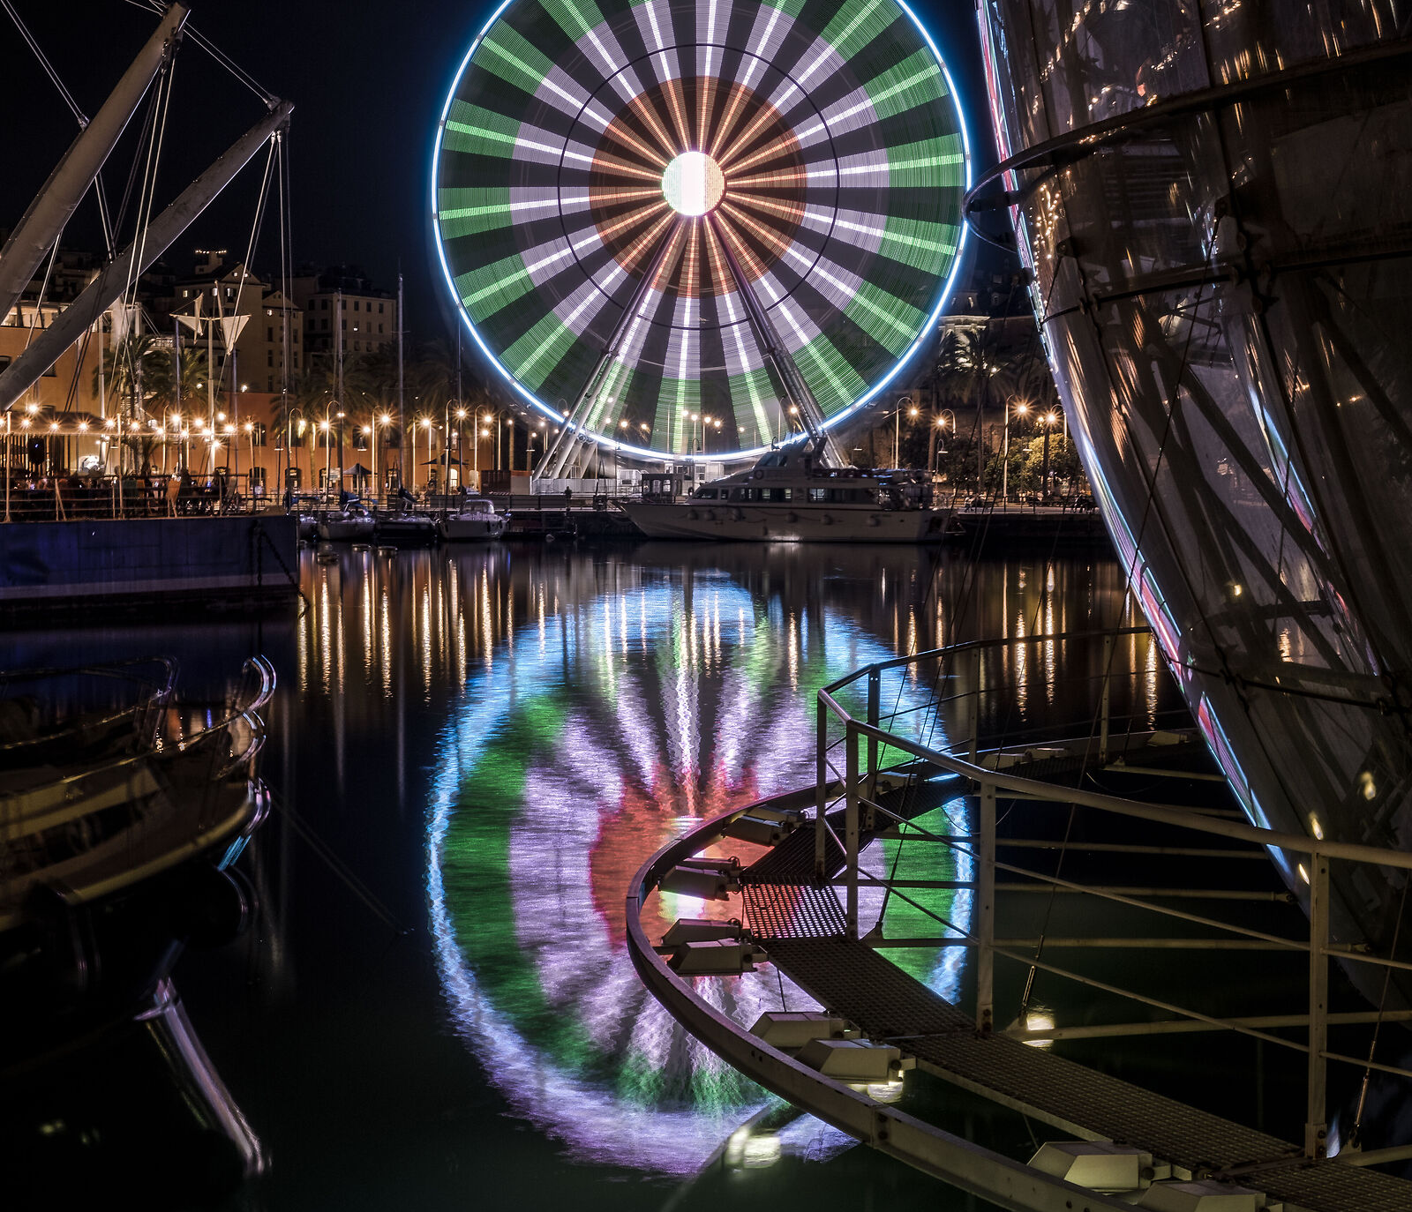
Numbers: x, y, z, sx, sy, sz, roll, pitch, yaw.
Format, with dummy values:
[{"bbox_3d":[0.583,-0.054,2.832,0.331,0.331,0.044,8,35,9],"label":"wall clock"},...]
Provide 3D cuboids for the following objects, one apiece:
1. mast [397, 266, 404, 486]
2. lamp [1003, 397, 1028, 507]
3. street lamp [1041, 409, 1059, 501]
[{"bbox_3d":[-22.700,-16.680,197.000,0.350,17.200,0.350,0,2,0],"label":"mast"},{"bbox_3d":[24.320,-12.160,208.000,1.900,8.600,0.600,0,2,0],"label":"lamp"},{"bbox_3d":[27.970,-12.110,214.000,1.400,8.000,0.600,0,2,0],"label":"street lamp"}]

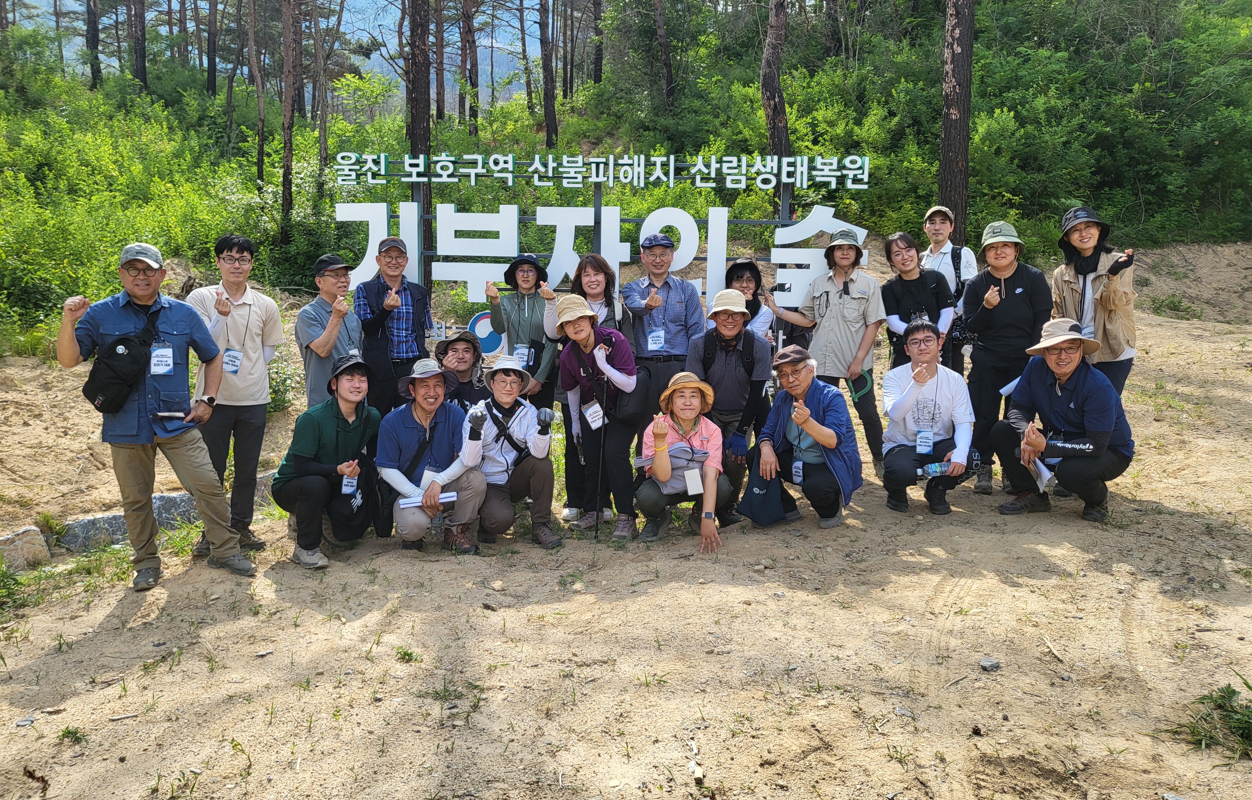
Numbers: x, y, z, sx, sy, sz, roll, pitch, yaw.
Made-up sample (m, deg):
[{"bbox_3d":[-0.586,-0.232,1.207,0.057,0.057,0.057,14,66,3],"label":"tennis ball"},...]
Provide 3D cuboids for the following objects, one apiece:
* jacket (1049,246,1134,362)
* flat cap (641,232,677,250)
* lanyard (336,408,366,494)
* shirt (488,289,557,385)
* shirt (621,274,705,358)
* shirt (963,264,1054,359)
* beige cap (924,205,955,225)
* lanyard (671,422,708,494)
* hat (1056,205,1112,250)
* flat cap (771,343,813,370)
[{"bbox_3d":[2.781,-0.545,5.600,0.470,0.660,0.340,3,7,28],"label":"jacket"},{"bbox_3d":[0.193,-0.963,5.700,0.200,0.115,0.260,1,4,5],"label":"flat cap"},{"bbox_3d":[-1.445,0.271,4.950,0.140,0.440,0.110,-7,16,-30],"label":"lanyard"},{"bbox_3d":[-0.631,-0.380,5.750,0.420,0.580,0.300,-1,7,-5],"label":"shirt"},{"bbox_3d":[0.219,-0.488,5.550,0.490,0.530,0.340,0,6,0],"label":"shirt"},{"bbox_3d":[2.298,-0.529,5.680,0.530,0.600,0.340,2,7,20],"label":"shirt"},{"bbox_3d":[2.069,-1.226,6.200,0.185,0.120,0.260,2,6,18],"label":"beige cap"},{"bbox_3d":[0.326,0.296,4.860,0.180,0.400,0.170,1,8,3],"label":"lanyard"},{"bbox_3d":[2.699,-1.019,5.550,0.300,0.160,0.310,-14,2,23],"label":"hat"},{"bbox_3d":[0.890,-0.241,5.050,0.190,0.125,0.260,2,14,37],"label":"flat cap"}]

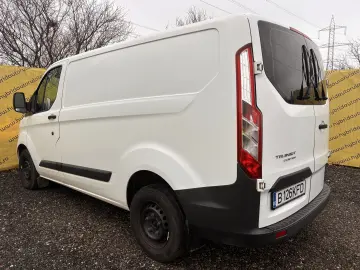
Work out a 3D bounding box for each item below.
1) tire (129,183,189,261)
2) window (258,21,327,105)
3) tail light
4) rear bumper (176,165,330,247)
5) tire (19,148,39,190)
[{"bbox_3d":[-0.169,0.758,2.412,0.660,0.665,0.220,4,7,43],"label":"tire"},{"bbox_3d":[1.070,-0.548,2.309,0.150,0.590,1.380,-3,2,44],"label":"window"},{"bbox_3d":[0.445,-0.151,1.749,0.180,0.880,0.190,4,7,43],"label":"tail light"},{"bbox_3d":[0.892,0.405,2.562,0.760,0.610,1.950,4,7,43],"label":"rear bumper"},{"bbox_3d":[-2.553,0.579,4.643,0.660,0.665,0.220,4,7,43],"label":"tire"}]

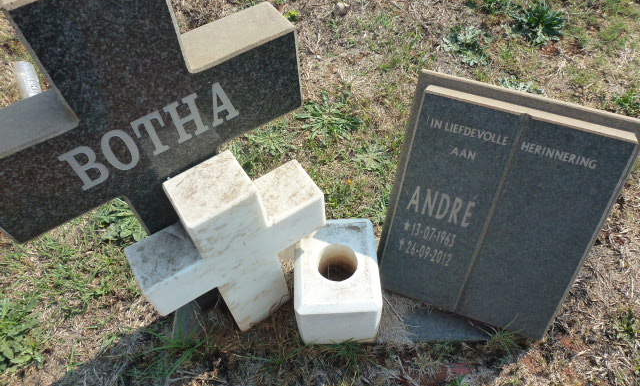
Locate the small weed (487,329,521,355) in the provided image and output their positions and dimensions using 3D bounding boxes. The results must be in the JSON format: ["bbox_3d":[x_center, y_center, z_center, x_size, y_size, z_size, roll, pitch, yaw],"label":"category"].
[{"bbox_3d":[0.523,0.421,1.259,0.080,0.055,0.085,-37,59,-22],"label":"small weed"}]

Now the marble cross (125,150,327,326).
[{"bbox_3d":[-0.211,0.161,1.157,0.449,0.577,0.133,-29,57,-17],"label":"marble cross"}]

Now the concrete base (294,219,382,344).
[{"bbox_3d":[0.050,0.257,1.282,0.227,0.237,0.274,-3,53,1],"label":"concrete base"}]

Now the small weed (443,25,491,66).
[{"bbox_3d":[0.686,-0.692,2.075,0.182,0.055,0.190,14,55,13],"label":"small weed"}]

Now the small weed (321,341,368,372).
[{"bbox_3d":[0.071,0.455,1.243,0.130,0.060,0.085,0,53,3],"label":"small weed"}]

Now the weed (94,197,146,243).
[{"bbox_3d":[-0.691,0.097,1.563,0.170,0.060,0.160,-36,59,-22],"label":"weed"}]

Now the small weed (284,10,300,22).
[{"bbox_3d":[-0.151,-0.922,2.309,0.084,0.034,0.072,-6,53,-1],"label":"small weed"}]

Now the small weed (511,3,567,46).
[{"bbox_3d":[1.052,-0.814,2.137,0.199,0.070,0.183,21,57,18],"label":"small weed"}]

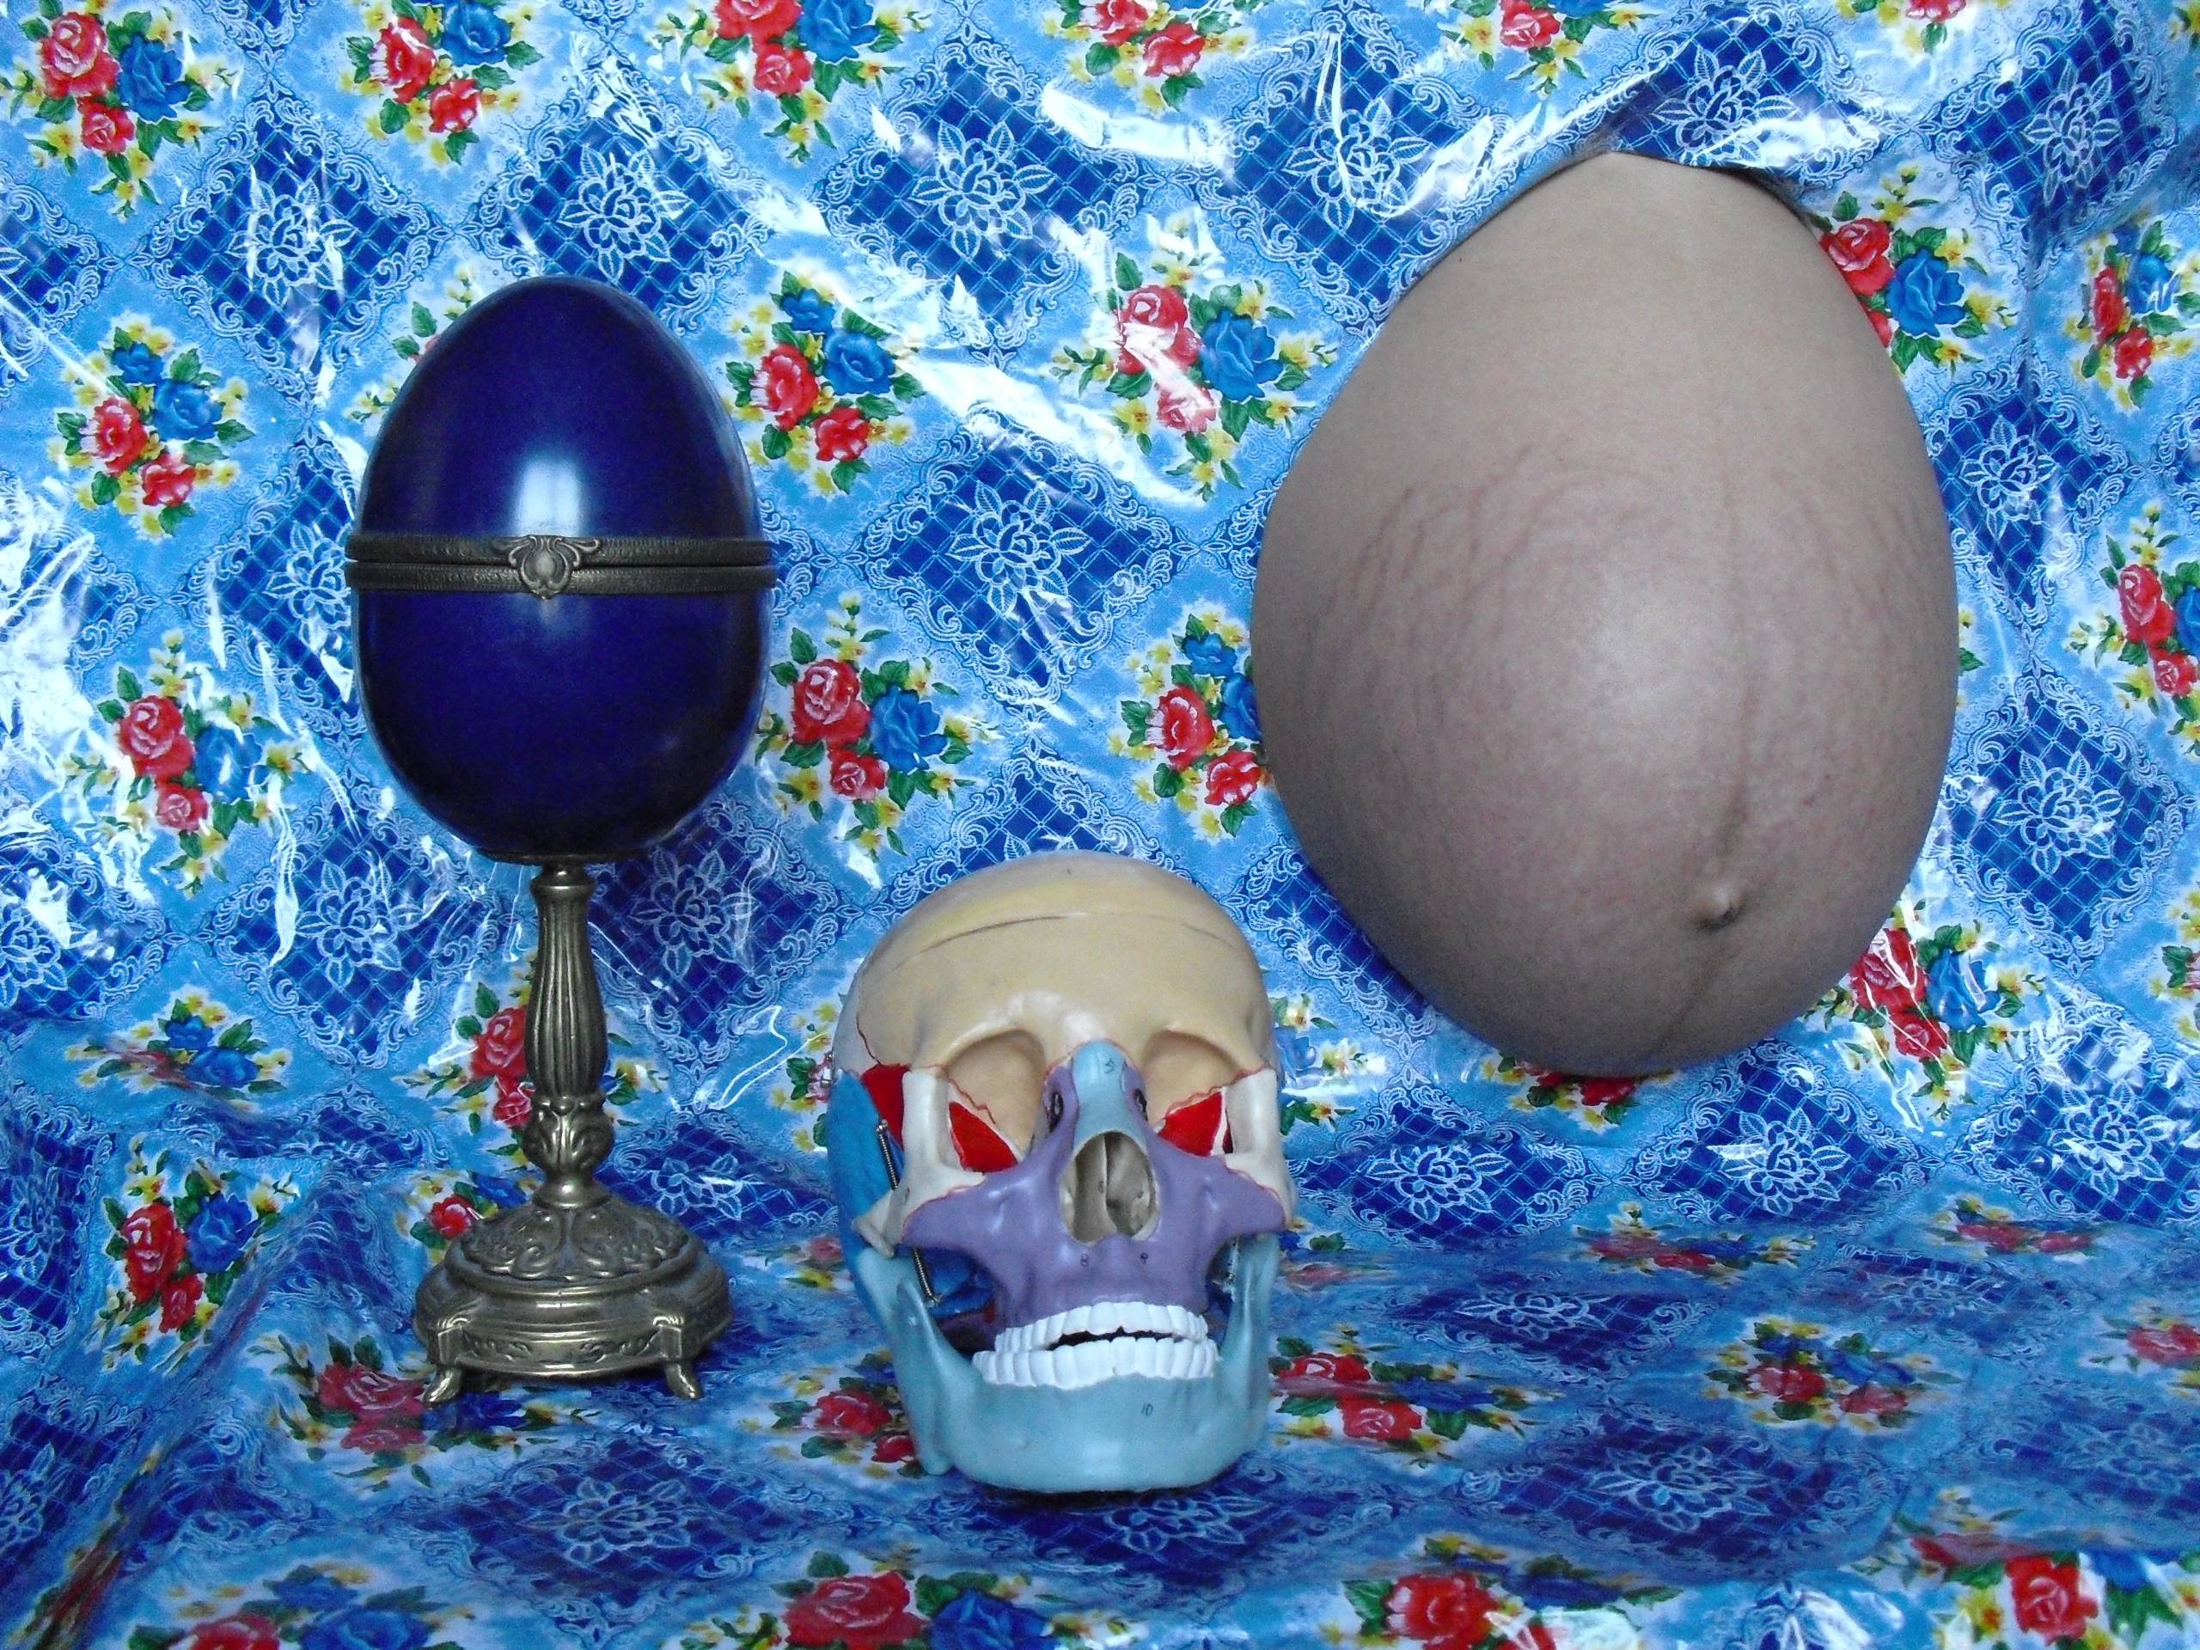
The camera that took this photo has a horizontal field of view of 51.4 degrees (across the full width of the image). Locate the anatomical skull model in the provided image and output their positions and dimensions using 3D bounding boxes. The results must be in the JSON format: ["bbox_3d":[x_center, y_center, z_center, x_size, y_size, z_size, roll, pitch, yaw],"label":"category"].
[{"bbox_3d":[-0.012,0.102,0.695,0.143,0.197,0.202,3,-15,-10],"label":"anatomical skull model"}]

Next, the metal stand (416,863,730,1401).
[{"bbox_3d":[-0.166,0.090,0.718,0.100,0.157,0.100,-1,7,-6],"label":"metal stand"}]

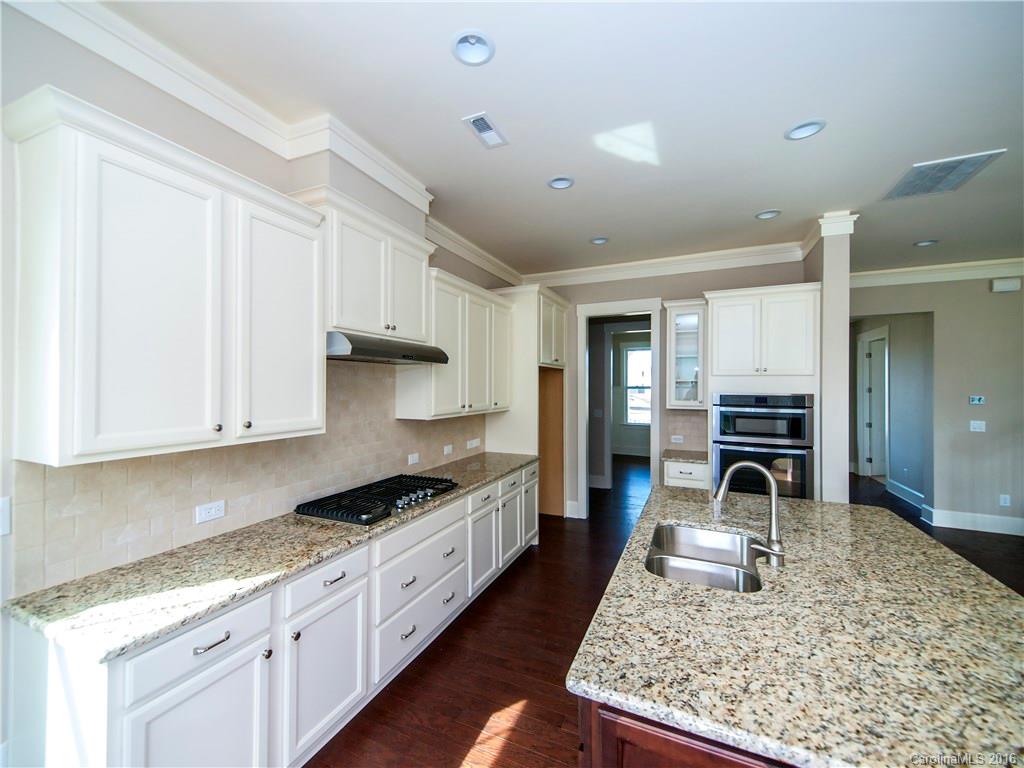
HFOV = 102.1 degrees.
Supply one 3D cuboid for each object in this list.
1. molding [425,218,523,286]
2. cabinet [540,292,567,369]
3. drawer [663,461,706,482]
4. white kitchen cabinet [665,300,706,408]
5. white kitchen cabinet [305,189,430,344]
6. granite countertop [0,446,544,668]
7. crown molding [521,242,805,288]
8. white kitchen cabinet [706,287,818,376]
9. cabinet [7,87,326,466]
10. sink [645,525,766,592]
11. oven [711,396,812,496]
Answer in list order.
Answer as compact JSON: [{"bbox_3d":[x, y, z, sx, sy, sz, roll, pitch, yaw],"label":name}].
[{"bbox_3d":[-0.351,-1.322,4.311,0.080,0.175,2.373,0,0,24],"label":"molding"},{"bbox_3d":[0.225,-0.563,4.701,0.587,0.736,0.981,0,0,24],"label":"cabinet"},{"bbox_3d":[1.766,0.846,4.185,0.379,0.161,0.433,0,0,24],"label":"drawer"},{"bbox_3d":[1.858,-0.293,4.421,0.415,1.133,0.358,0,0,24],"label":"white kitchen cabinet"},{"bbox_3d":[-0.925,-0.656,2.685,0.364,0.749,0.980,0,0,24],"label":"white kitchen cabinet"},{"bbox_3d":[-0.670,0.735,2.716,0.611,0.038,3.319,0,0,24],"label":"granite countertop"},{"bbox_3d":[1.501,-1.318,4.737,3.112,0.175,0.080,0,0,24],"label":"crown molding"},{"bbox_3d":[2.356,-0.458,4.013,0.907,0.813,0.658,0,0,24],"label":"white kitchen cabinet"},{"bbox_3d":[-1.333,-0.320,1.792,0.349,1.159,1.048,0,0,24],"label":"cabinet"},{"bbox_3d":[0.836,0.825,1.765,0.476,0.212,0.683,0,0,24],"label":"sink"},{"bbox_3d":[2.348,0.614,3.958,0.780,1.042,0.577,0,0,24],"label":"oven"}]

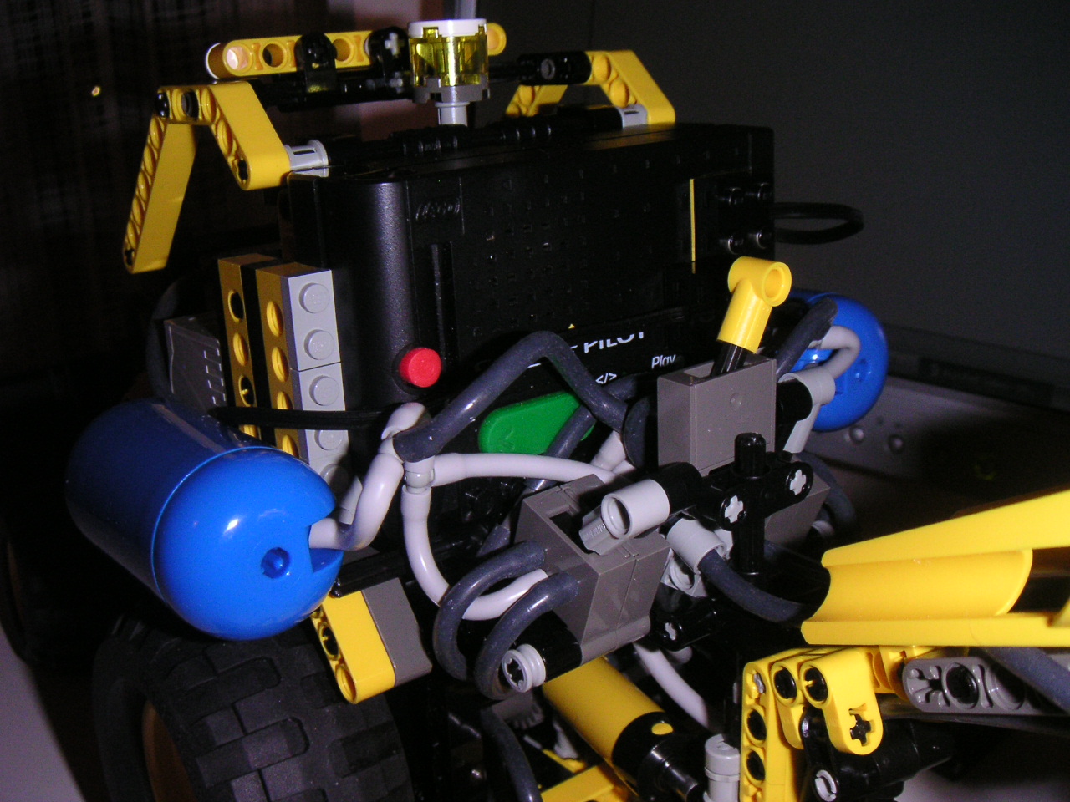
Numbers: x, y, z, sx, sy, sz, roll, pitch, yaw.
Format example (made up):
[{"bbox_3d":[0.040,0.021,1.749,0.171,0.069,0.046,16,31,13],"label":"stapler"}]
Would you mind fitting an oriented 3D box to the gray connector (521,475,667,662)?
[{"bbox_3d":[0.009,0.030,0.209,0.016,0.023,0.024,-16,43,-35],"label":"gray connector"}]

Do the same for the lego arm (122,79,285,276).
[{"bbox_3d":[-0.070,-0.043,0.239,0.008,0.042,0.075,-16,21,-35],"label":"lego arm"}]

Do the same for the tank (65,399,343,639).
[{"bbox_3d":[-0.060,0.019,0.207,0.031,0.031,0.063,-16,21,-35],"label":"tank"}]

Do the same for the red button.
[{"bbox_3d":[-0.019,-0.006,0.193,0.006,0.006,0.003,-16,21,-35],"label":"red button"}]

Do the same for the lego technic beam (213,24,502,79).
[{"bbox_3d":[-0.038,-0.079,0.265,0.072,0.008,0.008,-16,21,-34],"label":"lego technic beam"}]

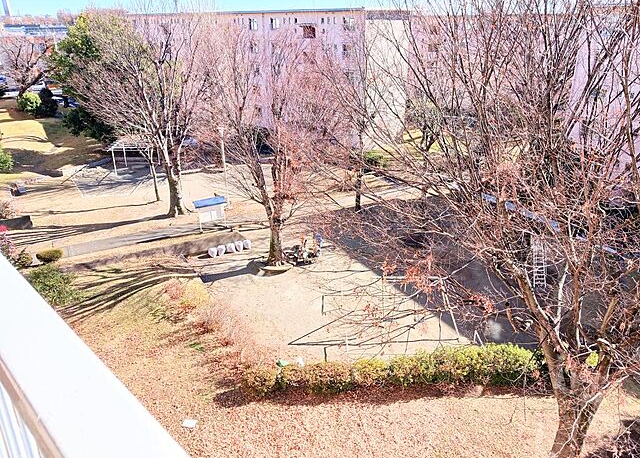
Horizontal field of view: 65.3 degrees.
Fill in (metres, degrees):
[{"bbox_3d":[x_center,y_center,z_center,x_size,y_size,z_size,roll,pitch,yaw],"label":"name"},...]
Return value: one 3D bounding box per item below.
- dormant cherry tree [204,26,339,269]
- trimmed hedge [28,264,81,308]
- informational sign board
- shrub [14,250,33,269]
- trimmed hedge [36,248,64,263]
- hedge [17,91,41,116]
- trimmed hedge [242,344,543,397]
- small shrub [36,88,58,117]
[{"bbox_3d":[-2.360,-3.870,25.270,7.100,12.400,7.100,-1,22,0],"label":"dormant cherry tree"},{"bbox_3d":[-12.730,2.750,23.850,2.500,1.700,2.400,-1,22,0],"label":"trimmed hedge"},{"bbox_3d":[-6.680,-0.920,31.070,2.000,1.950,0.700,-13,25,-27],"label":"informational sign board"},{"bbox_3d":[-16.000,1.700,26.840,1.050,1.000,1.000,-1,22,0],"label":"shrub"},{"bbox_3d":[-14.920,1.430,27.650,1.450,0.700,1.250,-1,22,0],"label":"trimmed hedge"},{"bbox_3d":[-42.700,-18.200,73.100,3.100,3.100,3.000,-1,22,0],"label":"hedge"},{"bbox_3d":[2.720,5.250,18.770,10.900,1.000,1.250,-1,22,-1],"label":"trimmed hedge"},{"bbox_3d":[-38.800,-17.900,71.100,2.800,3.900,2.800,-1,22,0],"label":"small shrub"}]

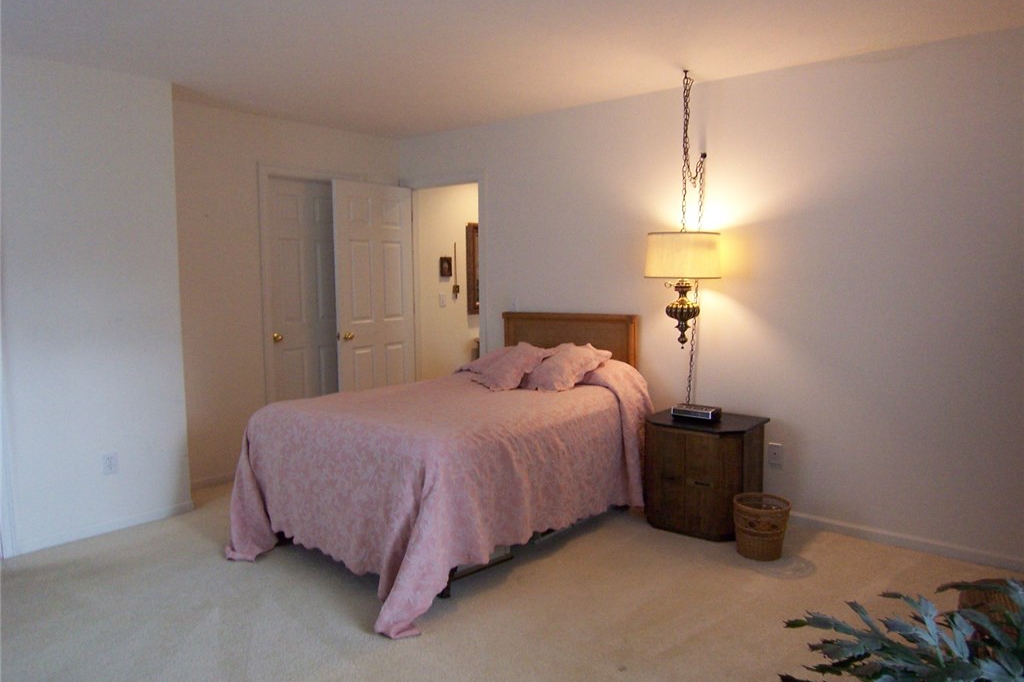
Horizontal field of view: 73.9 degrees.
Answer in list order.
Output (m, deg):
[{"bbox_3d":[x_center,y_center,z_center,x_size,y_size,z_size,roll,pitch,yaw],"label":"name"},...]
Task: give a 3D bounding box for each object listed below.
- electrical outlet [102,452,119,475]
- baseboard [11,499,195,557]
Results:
[{"bbox_3d":[-2.147,0.660,3.646,0.010,0.116,0.072,5,8,40],"label":"electrical outlet"},{"bbox_3d":[-2.165,1.002,3.674,0.014,0.066,0.900,5,8,40],"label":"baseboard"}]

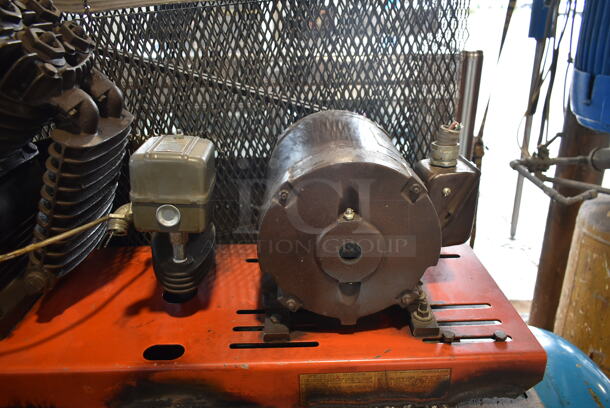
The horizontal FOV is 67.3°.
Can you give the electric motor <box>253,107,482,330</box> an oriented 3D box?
[{"bbox_3d":[0.084,0.002,0.685,0.305,0.254,0.262,-1,24,-1],"label":"electric motor"}]

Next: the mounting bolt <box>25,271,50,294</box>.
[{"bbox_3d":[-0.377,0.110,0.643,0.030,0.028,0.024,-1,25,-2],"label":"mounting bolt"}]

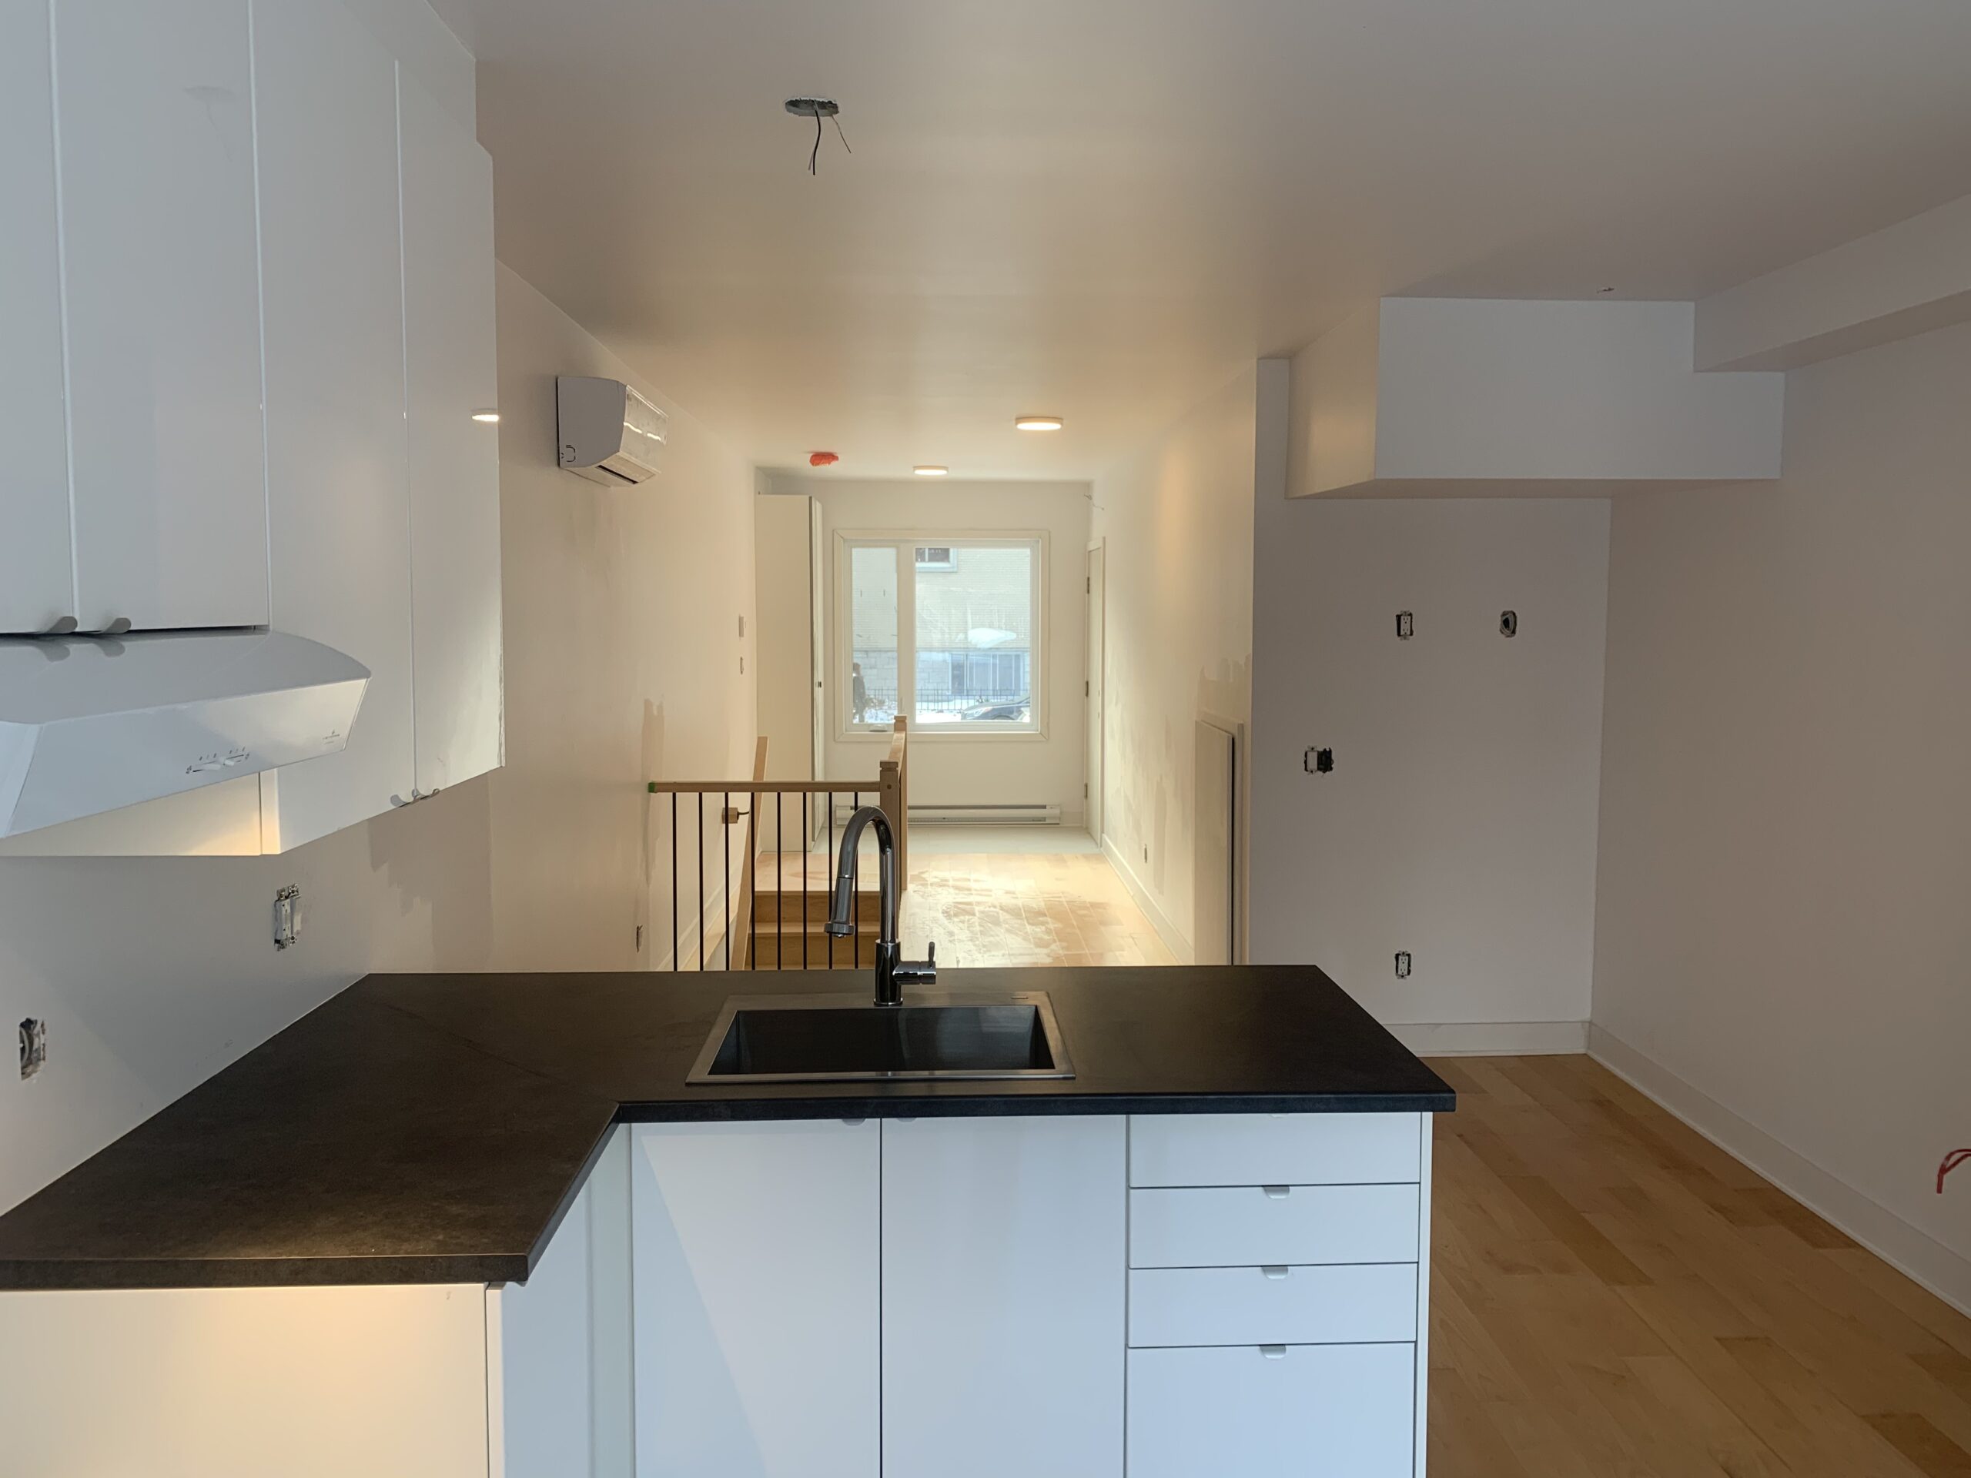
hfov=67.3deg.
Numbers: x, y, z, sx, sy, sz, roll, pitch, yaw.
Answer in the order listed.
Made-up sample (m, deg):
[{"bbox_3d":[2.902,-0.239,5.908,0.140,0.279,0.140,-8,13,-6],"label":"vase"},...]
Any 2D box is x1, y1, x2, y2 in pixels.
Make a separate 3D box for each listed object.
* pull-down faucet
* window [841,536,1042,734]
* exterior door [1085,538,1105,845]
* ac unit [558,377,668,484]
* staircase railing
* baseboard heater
[{"bbox_3d":[-0.185,0.312,2.657,0.117,0.385,0.266,2,6,21],"label":"pull-down faucet"},{"bbox_3d":[-0.312,-0.748,10.743,1.449,1.427,0.100,0,5,-2],"label":"window"},{"bbox_3d":[0.766,-0.325,10.253,0.080,2.060,0.930,0,5,-2],"label":"exterior door"},{"bbox_3d":[-1.195,-0.982,4.795,0.205,0.280,0.725,0,5,-2],"label":"ac unit"},{"bbox_3d":[-0.887,0.489,7.228,0.980,1.006,2.600,0,5,-2],"label":"staircase railing"},{"bbox_3d":[-0.264,0.560,10.803,1.643,0.155,0.070,0,5,-2],"label":"baseboard heater"}]

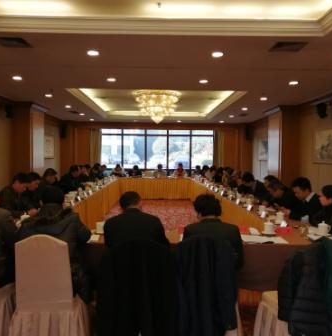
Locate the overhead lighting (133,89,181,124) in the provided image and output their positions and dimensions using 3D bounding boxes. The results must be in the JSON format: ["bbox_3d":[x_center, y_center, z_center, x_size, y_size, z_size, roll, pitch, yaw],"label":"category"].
[{"bbox_3d":[-0.260,-1.778,10.242,1.400,0.970,1.400,1,2,-1],"label":"overhead lighting"}]

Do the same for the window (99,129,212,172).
[{"bbox_3d":[-0.362,-0.782,15.178,4.900,1.800,0.120,1,2,-1],"label":"window"}]

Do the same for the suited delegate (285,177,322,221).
[{"bbox_3d":[1.843,0.808,4.851,0.780,1.310,0.540,1,2,-3],"label":"suited delegate"}]

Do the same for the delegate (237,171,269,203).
[{"bbox_3d":[1.707,0.744,6.968,0.820,1.290,0.540,1,2,-1],"label":"delegate"}]

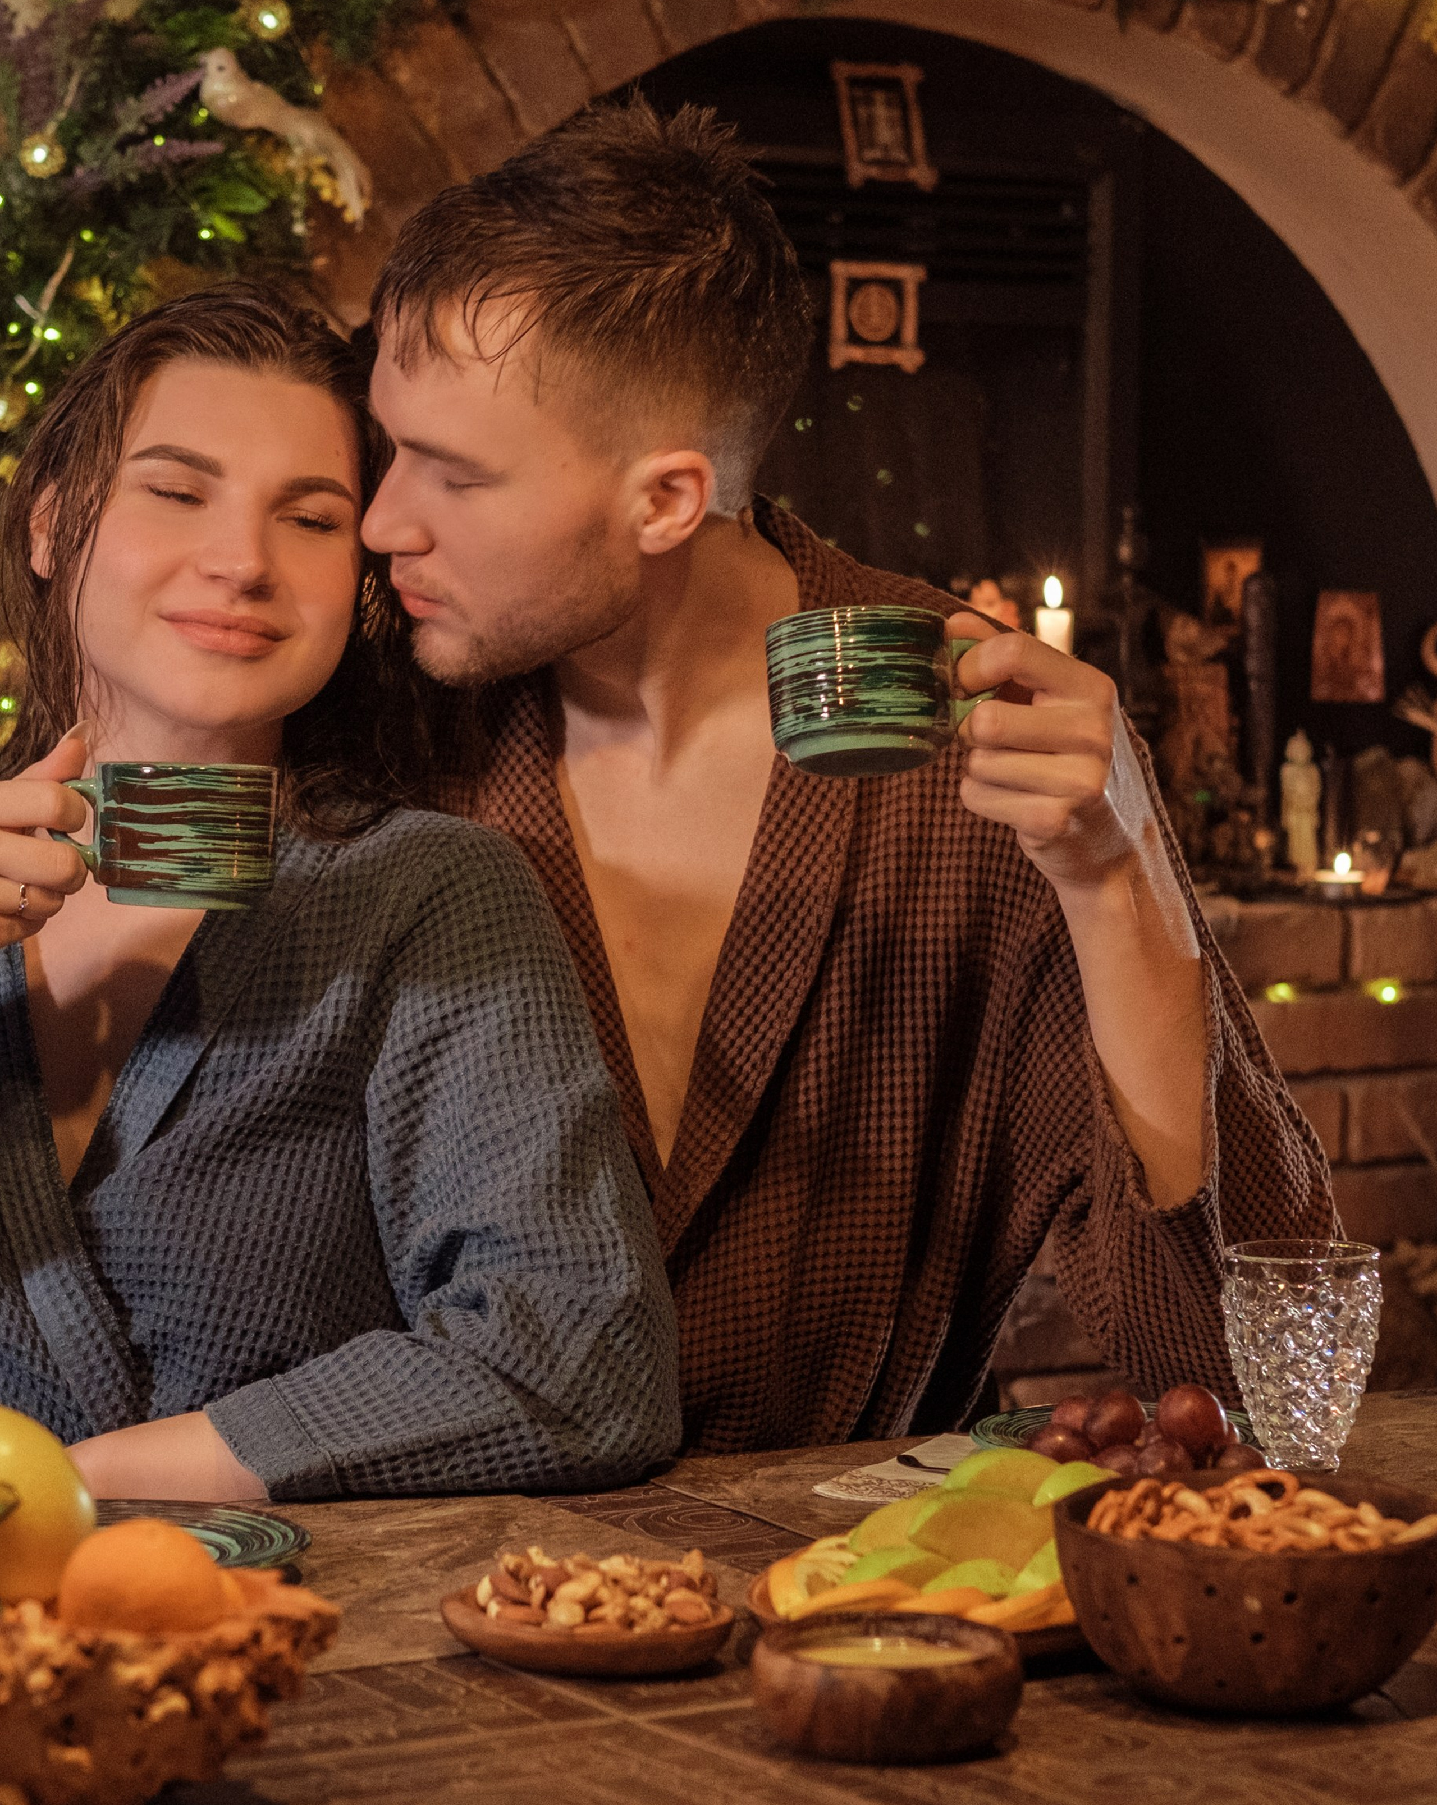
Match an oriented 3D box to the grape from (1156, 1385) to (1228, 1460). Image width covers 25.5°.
[{"bbox_3d":[0.207,0.227,1.385,0.030,0.032,0.030,0,1,0],"label":"grape"}]

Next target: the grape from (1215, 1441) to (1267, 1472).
[{"bbox_3d":[0.225,0.240,1.365,0.024,0.023,0.024,0,1,0],"label":"grape"}]

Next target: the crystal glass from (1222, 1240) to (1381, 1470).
[{"bbox_3d":[0.262,0.204,1.426,0.071,0.097,0.071,0,1,0],"label":"crystal glass"}]

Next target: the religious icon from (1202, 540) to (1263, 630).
[{"bbox_3d":[0.425,-0.262,2.620,0.050,0.074,0.012,0,1,-10],"label":"religious icon"}]

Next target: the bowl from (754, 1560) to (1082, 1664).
[{"bbox_3d":[0.080,0.244,1.100,0.140,0.027,0.140,0,1,0],"label":"bowl"}]

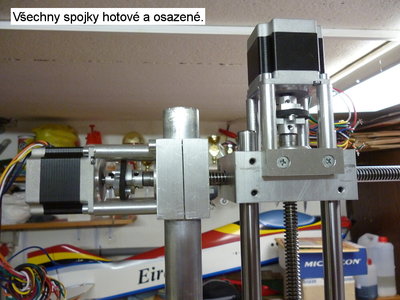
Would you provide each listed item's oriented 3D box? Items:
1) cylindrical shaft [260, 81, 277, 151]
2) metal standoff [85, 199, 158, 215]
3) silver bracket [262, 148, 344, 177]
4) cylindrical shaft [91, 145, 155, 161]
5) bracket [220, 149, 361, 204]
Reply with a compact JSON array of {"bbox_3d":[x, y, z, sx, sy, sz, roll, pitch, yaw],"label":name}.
[{"bbox_3d":[0.056,-0.025,0.262,0.013,0.054,0.013,-1,-6,0],"label":"cylindrical shaft"},{"bbox_3d":[-0.063,0.049,0.278,0.053,0.013,0.013,-1,-6,-5],"label":"metal standoff"},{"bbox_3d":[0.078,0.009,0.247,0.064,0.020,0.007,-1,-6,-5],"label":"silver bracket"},{"bbox_3d":[-0.064,0.002,0.283,0.053,0.013,0.013,-1,-6,-5],"label":"cylindrical shaft"},{"bbox_3d":[0.072,0.024,0.292,0.096,0.039,0.087,-1,-6,-5],"label":"bracket"}]

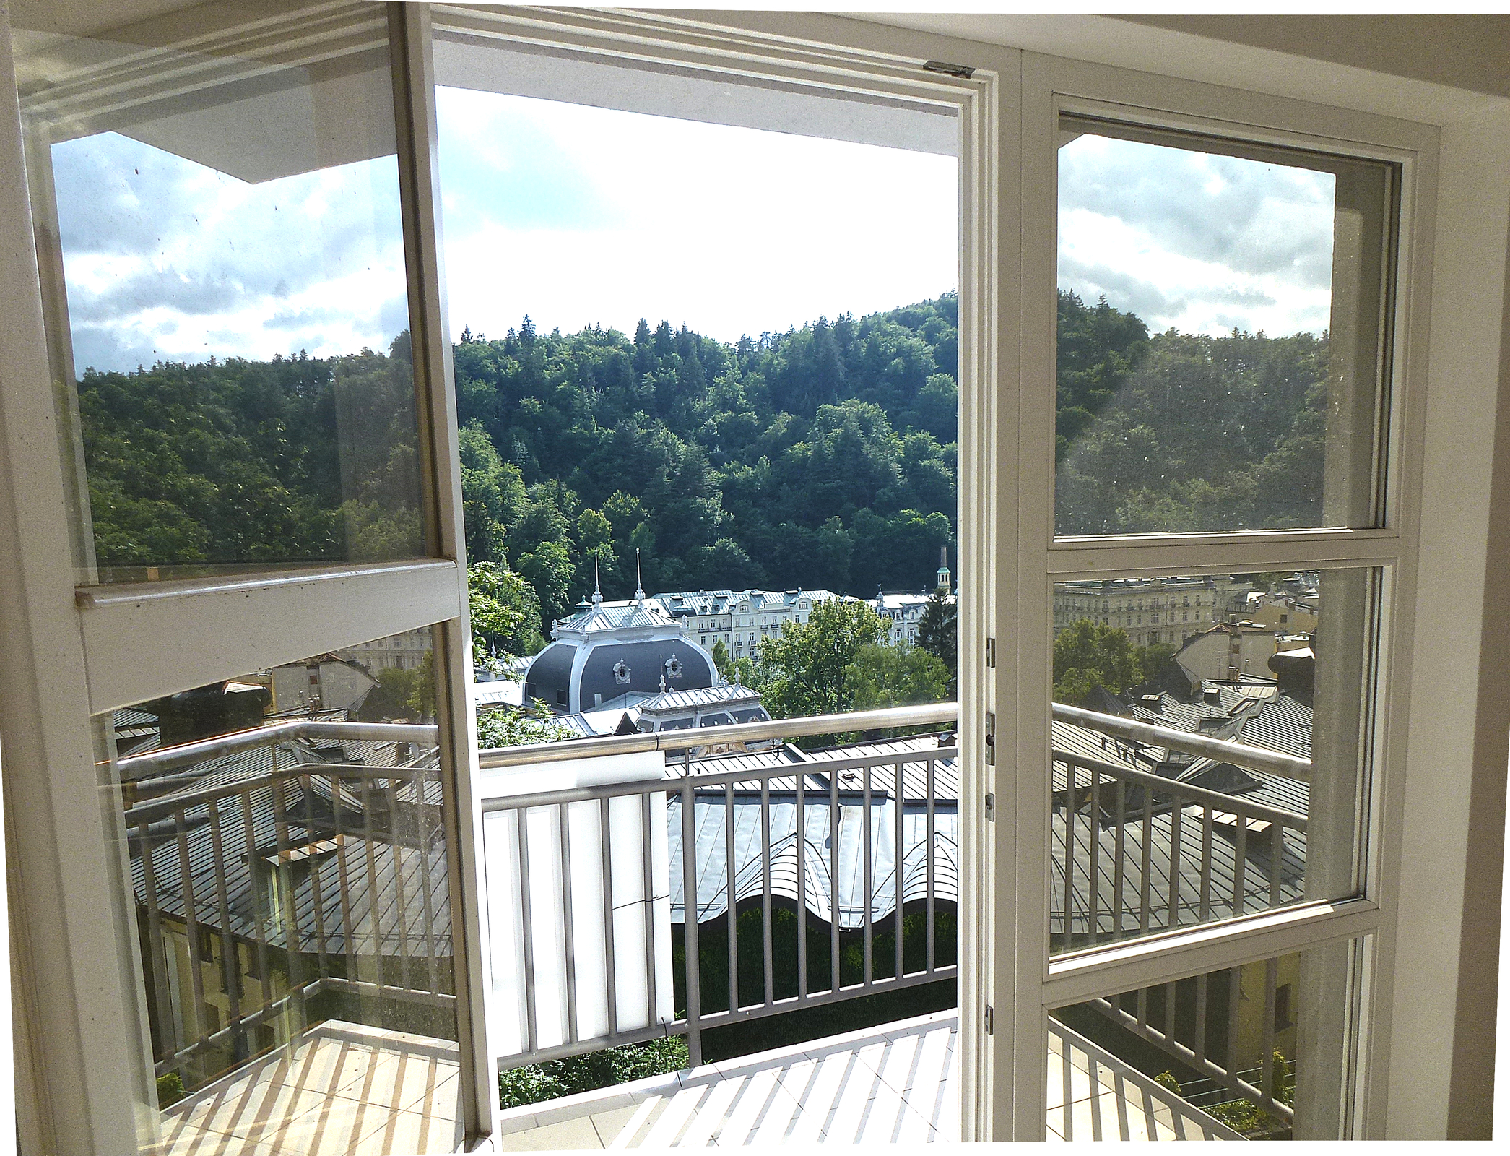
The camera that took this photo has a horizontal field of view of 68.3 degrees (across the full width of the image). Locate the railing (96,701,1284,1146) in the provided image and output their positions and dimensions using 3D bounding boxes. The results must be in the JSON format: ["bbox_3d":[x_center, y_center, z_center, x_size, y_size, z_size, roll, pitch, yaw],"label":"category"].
[{"bbox_3d":[-0.011,1.032,2.705,2.660,1.063,1.380,-3,6,-24],"label":"railing"}]

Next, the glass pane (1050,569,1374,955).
[{"bbox_3d":[0.854,0.316,2.017,0.782,0.652,0.030,-3,6,-24],"label":"glass pane"}]

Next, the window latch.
[{"bbox_3d":[0.290,-0.757,1.654,0.083,0.016,0.028,-3,6,-24],"label":"window latch"}]

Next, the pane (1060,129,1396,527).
[{"bbox_3d":[0.844,-0.415,1.950,0.786,0.673,0.030,-3,6,-24],"label":"pane"}]

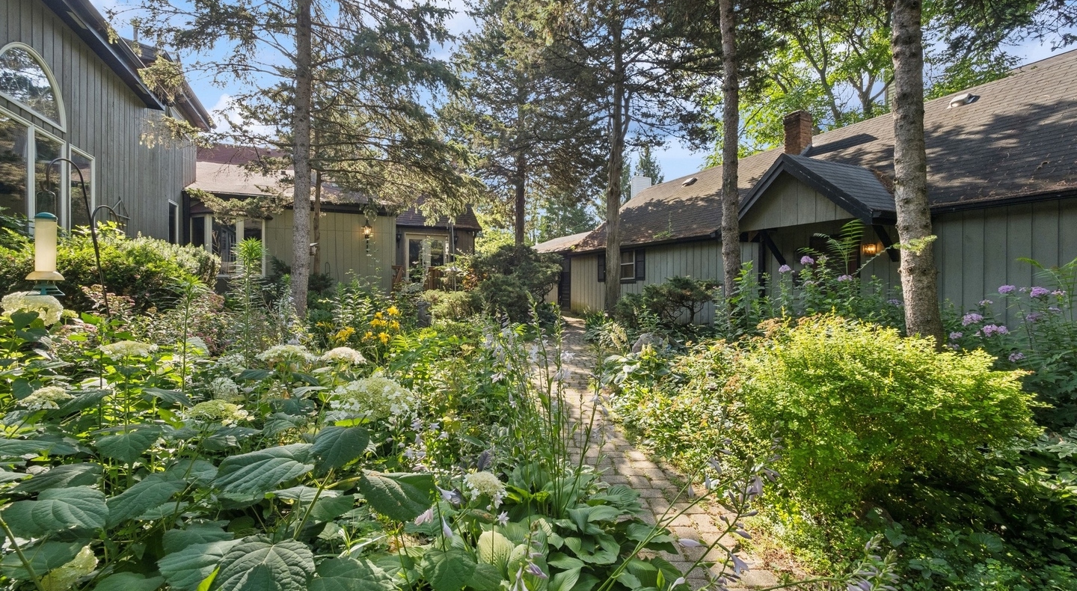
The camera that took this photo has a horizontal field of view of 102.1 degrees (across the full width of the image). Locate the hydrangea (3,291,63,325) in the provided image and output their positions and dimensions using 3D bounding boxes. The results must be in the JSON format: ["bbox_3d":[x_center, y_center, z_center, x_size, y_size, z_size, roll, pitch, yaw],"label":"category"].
[{"bbox_3d":[-2.382,0.065,2.050,0.190,0.150,0.200,1,1,41],"label":"hydrangea"}]

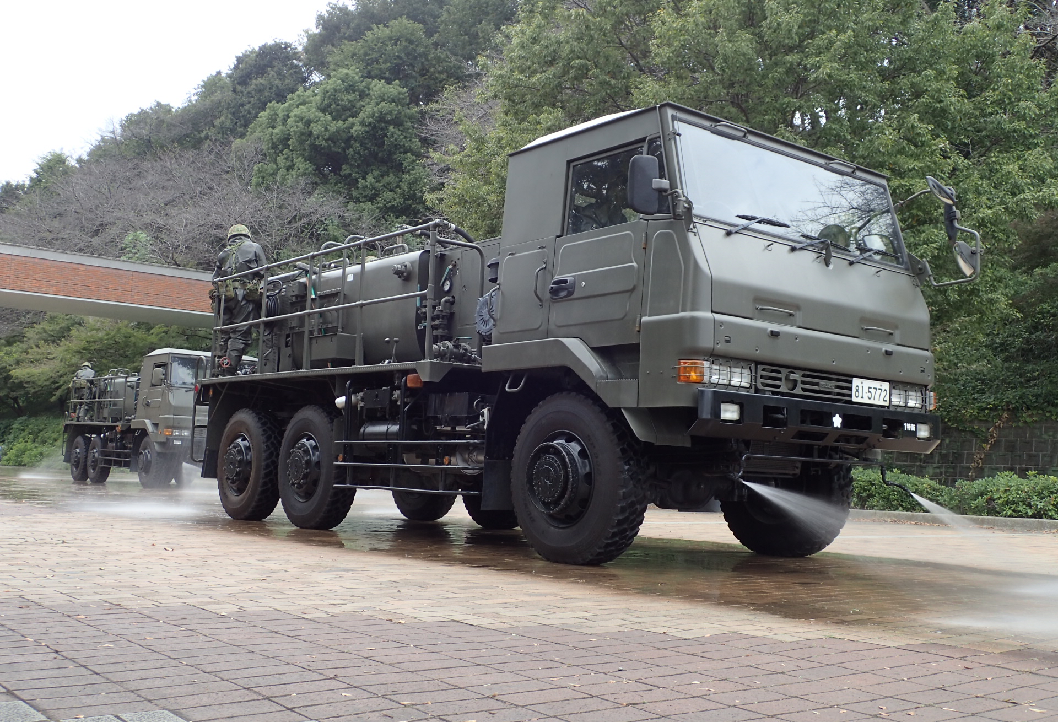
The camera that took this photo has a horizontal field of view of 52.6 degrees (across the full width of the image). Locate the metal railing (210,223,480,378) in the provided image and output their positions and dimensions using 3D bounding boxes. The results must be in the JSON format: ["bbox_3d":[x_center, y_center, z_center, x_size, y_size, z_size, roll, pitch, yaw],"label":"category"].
[{"bbox_3d":[-1.780,-0.413,9.568,0.540,1.040,3.920,7,-7,-39],"label":"metal railing"}]

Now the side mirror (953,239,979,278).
[{"bbox_3d":[3.098,-0.725,7.600,0.075,0.240,0.180,-22,-4,2],"label":"side mirror"}]

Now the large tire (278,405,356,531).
[{"bbox_3d":[-1.828,0.928,9.317,0.290,1.074,1.074,7,-7,-39],"label":"large tire"}]

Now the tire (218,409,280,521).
[{"bbox_3d":[-2.658,0.999,10.310,0.290,1.074,1.074,7,-7,-39],"label":"tire"}]

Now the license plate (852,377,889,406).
[{"bbox_3d":[2.224,0.202,6.949,0.405,0.153,0.015,7,-7,-39],"label":"license plate"}]

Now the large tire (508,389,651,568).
[{"bbox_3d":[0.308,0.744,6.740,0.290,1.074,1.074,7,-7,-39],"label":"large tire"}]

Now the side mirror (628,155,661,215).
[{"bbox_3d":[0.639,-0.977,5.952,0.168,0.318,0.080,4,-6,-22],"label":"side mirror"}]

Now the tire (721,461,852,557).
[{"bbox_3d":[1.933,0.931,8.084,0.290,1.074,1.074,7,-7,-39],"label":"tire"}]

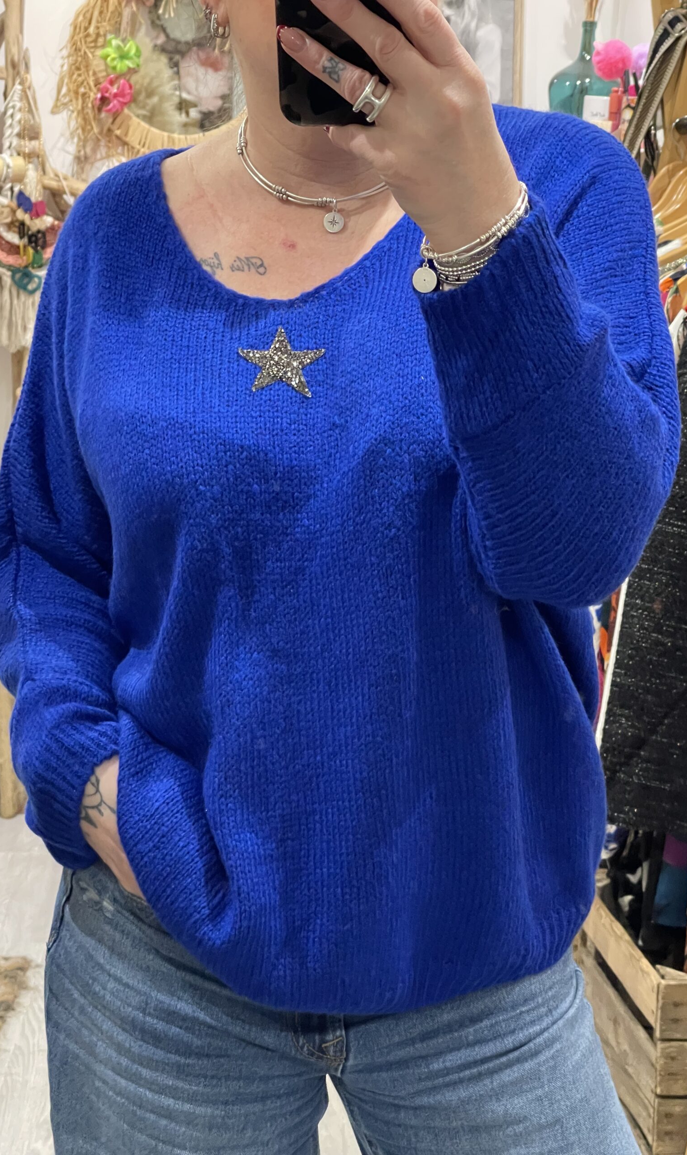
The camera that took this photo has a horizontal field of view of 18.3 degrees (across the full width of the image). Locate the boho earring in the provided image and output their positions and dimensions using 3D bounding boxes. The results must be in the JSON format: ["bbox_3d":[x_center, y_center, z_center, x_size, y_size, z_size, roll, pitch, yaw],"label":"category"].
[{"bbox_3d":[-0.086,-0.377,1.450,0.018,0.021,0.013,1,8,0],"label":"boho earring"}]

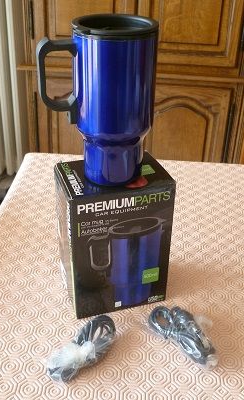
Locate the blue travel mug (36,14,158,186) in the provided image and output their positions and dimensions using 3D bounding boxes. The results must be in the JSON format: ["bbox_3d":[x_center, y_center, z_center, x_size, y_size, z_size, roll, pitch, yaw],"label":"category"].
[{"bbox_3d":[-0.025,-0.101,0.482,0.118,0.167,0.085,-8,33,-13],"label":"blue travel mug"}]

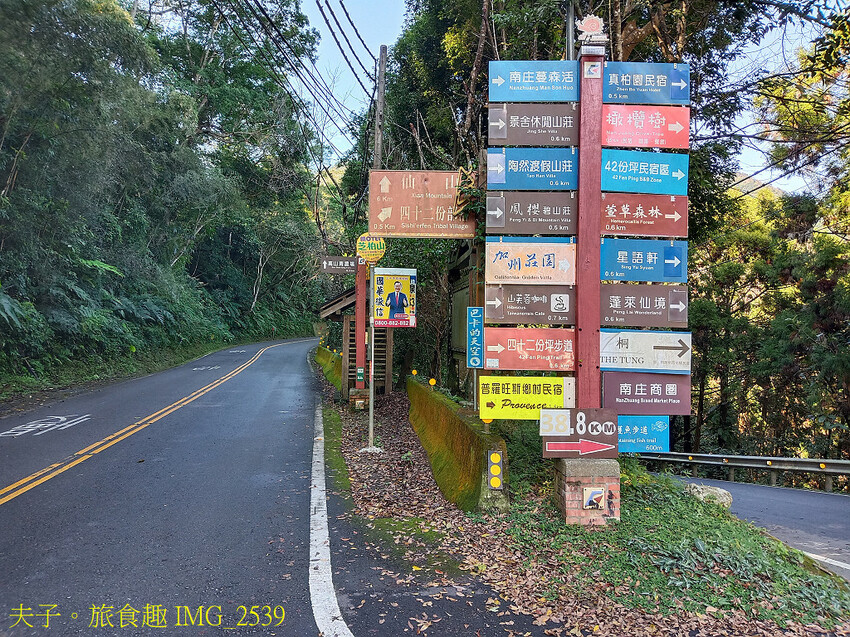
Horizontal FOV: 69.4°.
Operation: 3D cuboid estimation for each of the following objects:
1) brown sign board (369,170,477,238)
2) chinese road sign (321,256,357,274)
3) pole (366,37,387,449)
[{"bbox_3d":[-0.025,-1.300,7.000,1.220,0.770,0.060,1,0,0],"label":"brown sign board"},{"bbox_3d":[-1.720,-1.054,12.200,0.720,0.340,0.050,1,0,1],"label":"chinese road sign"},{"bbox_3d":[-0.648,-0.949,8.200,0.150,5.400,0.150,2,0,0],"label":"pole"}]

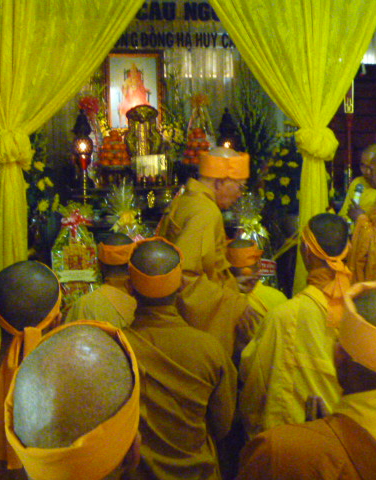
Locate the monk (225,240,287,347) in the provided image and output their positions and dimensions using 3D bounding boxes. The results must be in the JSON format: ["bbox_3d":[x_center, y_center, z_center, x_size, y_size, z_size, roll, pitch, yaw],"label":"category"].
[{"bbox_3d":[0.353,0.587,3.728,0.500,1.169,0.580,-3,7,-11],"label":"monk"}]

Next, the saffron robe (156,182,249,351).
[{"bbox_3d":[0.074,0.415,2.872,0.420,1.370,0.500,-2,6,-9],"label":"saffron robe"}]

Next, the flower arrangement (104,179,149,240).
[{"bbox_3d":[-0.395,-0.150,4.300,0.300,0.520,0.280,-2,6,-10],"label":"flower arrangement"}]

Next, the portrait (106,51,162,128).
[{"bbox_3d":[-0.528,-1.451,6.300,0.568,0.755,0.040,-3,7,-11],"label":"portrait"}]

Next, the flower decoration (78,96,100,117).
[{"bbox_3d":[-0.746,-1.011,4.900,0.170,0.160,0.150,-2,6,-10],"label":"flower decoration"}]

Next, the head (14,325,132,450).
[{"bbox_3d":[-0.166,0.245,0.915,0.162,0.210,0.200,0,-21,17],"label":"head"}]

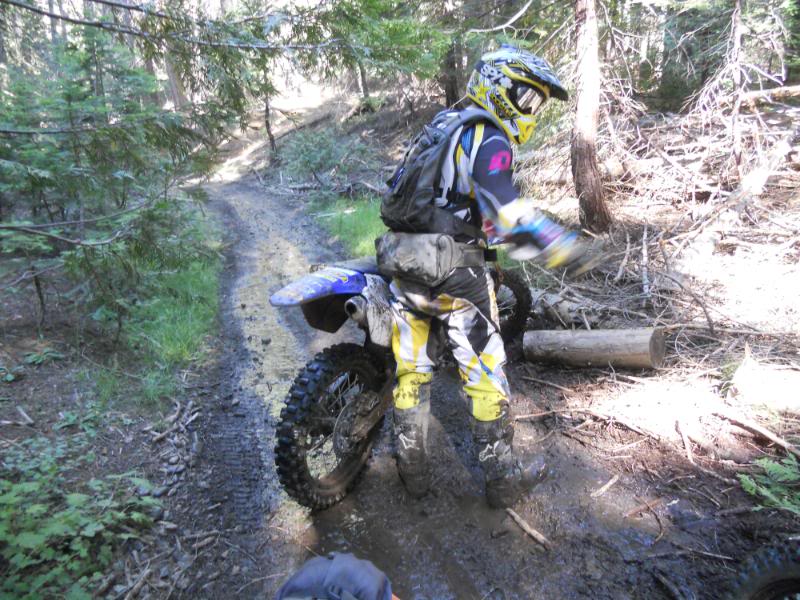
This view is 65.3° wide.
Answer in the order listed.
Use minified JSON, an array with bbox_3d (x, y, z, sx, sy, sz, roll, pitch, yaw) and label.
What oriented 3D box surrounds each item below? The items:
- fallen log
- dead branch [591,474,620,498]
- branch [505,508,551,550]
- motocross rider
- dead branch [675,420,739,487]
[{"bbox_3d":[1.110,0.278,3.660,0.739,0.215,0.215,-2,14,31],"label":"fallen log"},{"bbox_3d":[0.850,0.761,2.577,0.195,0.025,0.025,-18,24,-38],"label":"dead branch"},{"bbox_3d":[0.483,0.854,2.352,0.028,0.026,0.246,-12,21,-25],"label":"branch"},{"bbox_3d":[0.316,-0.093,2.360,0.720,1.730,0.600,-9,17,-23],"label":"motocross rider"},{"bbox_3d":[1.314,0.648,2.784,0.132,0.060,0.511,-4,19,-4],"label":"dead branch"}]

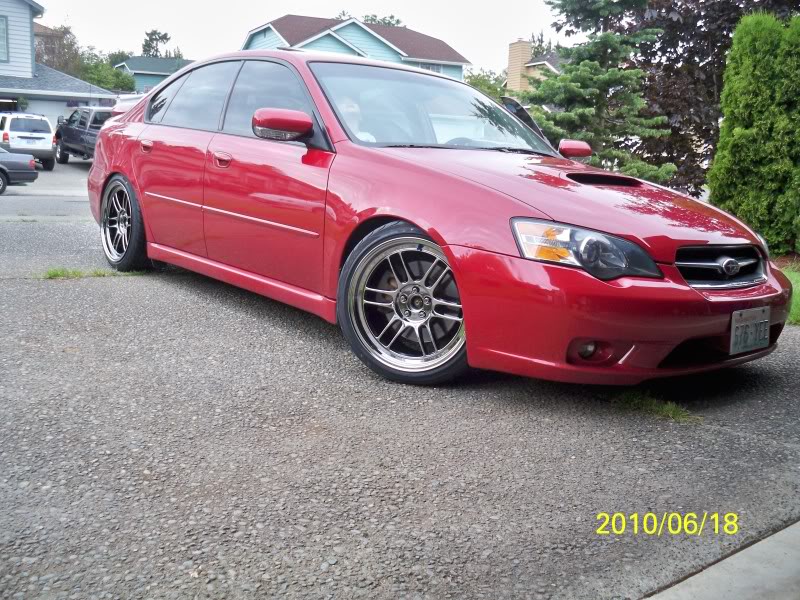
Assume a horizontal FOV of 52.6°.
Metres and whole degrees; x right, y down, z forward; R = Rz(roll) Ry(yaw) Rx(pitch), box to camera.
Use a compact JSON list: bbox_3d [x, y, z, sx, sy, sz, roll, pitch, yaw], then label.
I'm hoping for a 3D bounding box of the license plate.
[{"bbox_3d":[1.224,0.106,2.812,0.305,0.152,0.020,-4,9,-38],"label":"license plate"}]

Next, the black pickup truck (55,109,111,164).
[{"bbox_3d":[-10.060,-5.620,28.170,1.980,1.970,5.800,-6,15,-43],"label":"black pickup truck"}]

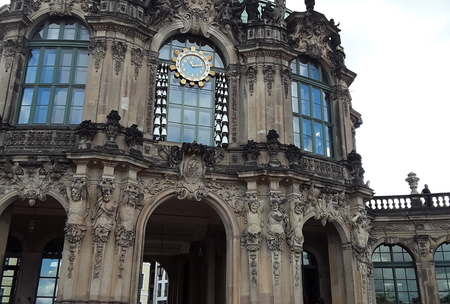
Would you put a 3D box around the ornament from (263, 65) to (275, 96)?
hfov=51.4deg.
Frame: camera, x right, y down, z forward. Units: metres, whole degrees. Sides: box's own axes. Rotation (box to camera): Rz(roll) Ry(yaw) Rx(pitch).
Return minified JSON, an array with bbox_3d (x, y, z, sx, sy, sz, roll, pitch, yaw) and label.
[{"bbox_3d":[2.063,-3.363,21.727,0.580,1.720,0.250,7,-23,-15],"label":"ornament"}]

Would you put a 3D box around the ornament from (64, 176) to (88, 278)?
[{"bbox_3d":[-5.696,2.847,18.040,0.820,4.000,0.700,1,-22,-2],"label":"ornament"}]

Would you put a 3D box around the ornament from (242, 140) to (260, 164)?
[{"bbox_3d":[1.129,0.038,19.930,0.725,1.053,0.725,2,-22,-5],"label":"ornament"}]

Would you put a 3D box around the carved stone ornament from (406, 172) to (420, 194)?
[{"bbox_3d":[11.213,1.862,27.795,0.809,1.279,0.809,-3,-22,9],"label":"carved stone ornament"}]

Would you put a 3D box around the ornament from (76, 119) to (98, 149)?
[{"bbox_3d":[-5.431,-0.742,18.413,0.845,1.154,0.845,1,-22,0],"label":"ornament"}]

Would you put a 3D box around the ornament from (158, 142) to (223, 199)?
[{"bbox_3d":[-1.544,0.876,21.037,3.090,2.495,0.800,7,-22,-15],"label":"ornament"}]

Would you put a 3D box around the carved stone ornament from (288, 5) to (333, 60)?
[{"bbox_3d":[4.371,-6.083,23.915,2.403,2.937,0.731,13,-25,-28],"label":"carved stone ornament"}]

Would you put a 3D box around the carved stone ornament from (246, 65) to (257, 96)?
[{"bbox_3d":[1.262,-3.428,22.318,0.515,1.648,0.258,-6,-23,16],"label":"carved stone ornament"}]

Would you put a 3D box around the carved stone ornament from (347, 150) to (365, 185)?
[{"bbox_3d":[6.090,0.722,21.997,0.680,1.650,0.680,13,-25,-28],"label":"carved stone ornament"}]

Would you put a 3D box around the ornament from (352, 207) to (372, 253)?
[{"bbox_3d":[6.348,3.649,21.455,1.082,2.009,0.721,19,-29,-38],"label":"ornament"}]

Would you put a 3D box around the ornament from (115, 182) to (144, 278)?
[{"bbox_3d":[-3.667,2.945,17.750,1.009,3.605,0.618,20,-29,-39],"label":"ornament"}]

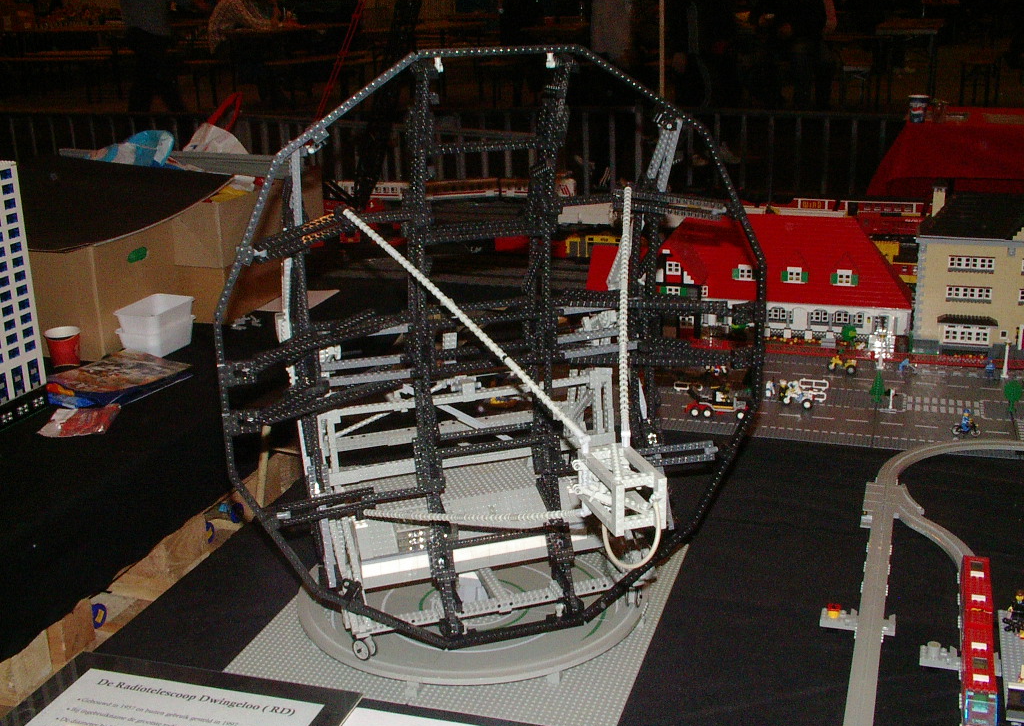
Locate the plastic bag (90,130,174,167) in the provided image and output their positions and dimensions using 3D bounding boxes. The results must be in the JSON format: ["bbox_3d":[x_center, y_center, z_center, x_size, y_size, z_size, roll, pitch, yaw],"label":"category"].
[{"bbox_3d":[-1.031,-0.579,3.460,0.240,0.130,0.150,4,19,17],"label":"plastic bag"}]

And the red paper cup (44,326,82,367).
[{"bbox_3d":[-0.959,-0.036,2.721,0.075,0.074,0.075,-2,18,1],"label":"red paper cup"}]

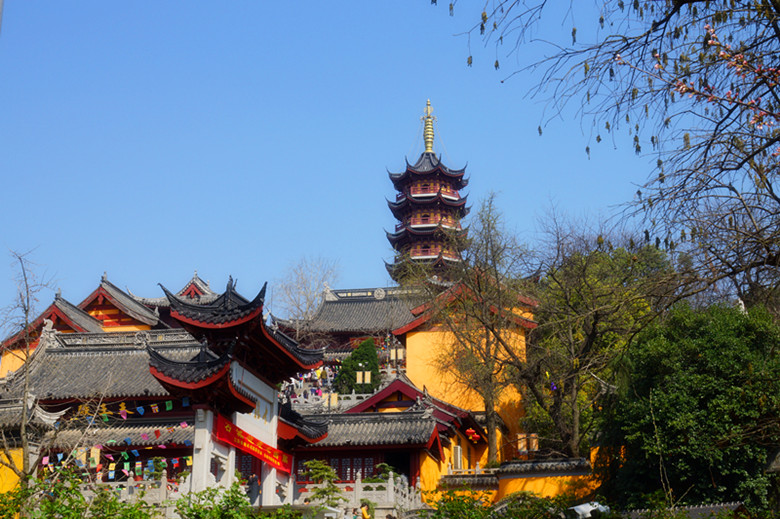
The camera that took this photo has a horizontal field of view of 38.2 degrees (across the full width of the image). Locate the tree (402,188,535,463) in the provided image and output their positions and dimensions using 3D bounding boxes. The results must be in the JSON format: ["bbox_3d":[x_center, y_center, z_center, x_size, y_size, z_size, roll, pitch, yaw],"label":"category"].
[{"bbox_3d":[4.193,3.743,64.411,7.269,15.948,6.608,0,-18,0],"label":"tree"}]

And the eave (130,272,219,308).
[{"bbox_3d":[-16.215,3.265,96.568,9.300,3.396,7.500,-3,-18,9],"label":"eave"}]

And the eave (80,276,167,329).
[{"bbox_3d":[-19.402,3.826,80.781,7.795,3.369,7.000,-3,-18,9],"label":"eave"}]

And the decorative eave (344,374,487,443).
[{"bbox_3d":[1.334,8.901,65.584,7.365,2.324,10.500,-3,-18,9],"label":"decorative eave"}]

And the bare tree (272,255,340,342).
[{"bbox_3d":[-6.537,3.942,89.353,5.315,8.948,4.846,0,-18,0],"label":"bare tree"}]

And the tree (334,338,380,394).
[{"bbox_3d":[-2.402,8.121,83.698,3.391,4.615,3.244,0,-18,0],"label":"tree"}]

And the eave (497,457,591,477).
[{"bbox_3d":[7.235,9.752,52.313,4.418,0.780,0.900,-7,-19,19],"label":"eave"}]

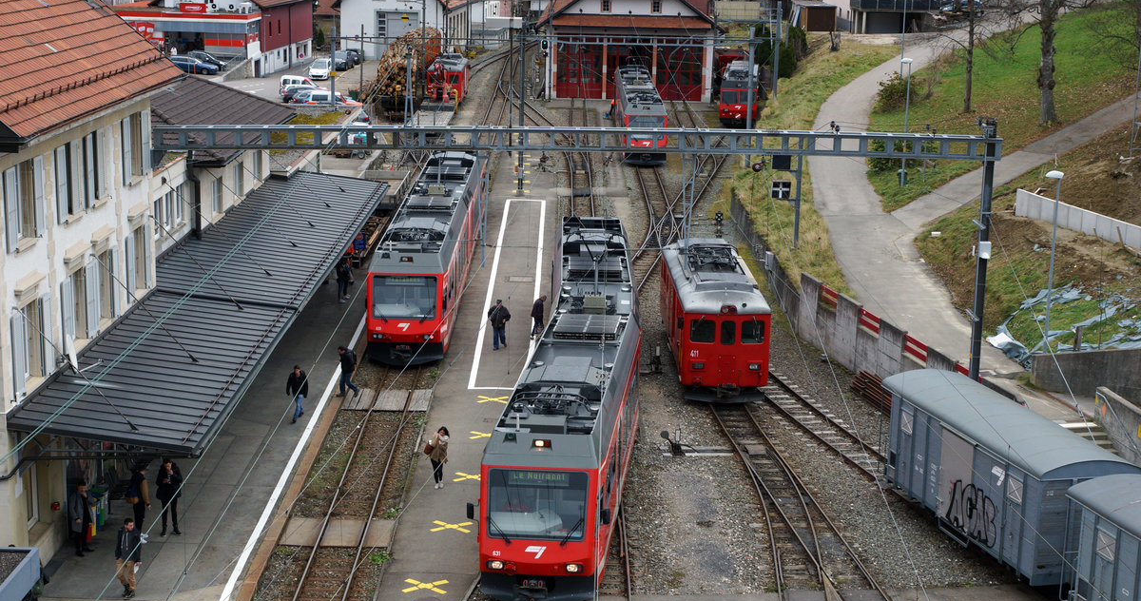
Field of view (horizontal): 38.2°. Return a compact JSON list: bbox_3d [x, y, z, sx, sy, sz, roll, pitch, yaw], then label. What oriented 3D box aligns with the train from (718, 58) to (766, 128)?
[{"bbox_3d":[13.110,-16.024,126.401,2.700,3.800,17.000,3,13,6],"label":"train"}]

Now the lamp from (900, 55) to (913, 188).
[{"bbox_3d":[15.237,-8.125,75.345,0.650,6.000,0.300,1,13,0],"label":"lamp"}]

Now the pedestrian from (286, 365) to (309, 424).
[{"bbox_3d":[-8.004,2.672,48.243,0.620,1.680,0.600,5,14,15],"label":"pedestrian"}]

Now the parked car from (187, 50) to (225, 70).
[{"bbox_3d":[-34.452,-22.484,155.500,4.150,1.580,1.780,6,14,21],"label":"parked car"}]

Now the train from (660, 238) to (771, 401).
[{"bbox_3d":[4.702,0.150,55.184,2.650,3.750,11.200,1,13,0],"label":"train"}]

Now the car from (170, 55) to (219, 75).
[{"bbox_3d":[-34.326,-21.415,151.000,4.600,1.480,1.800,6,14,21],"label":"car"}]

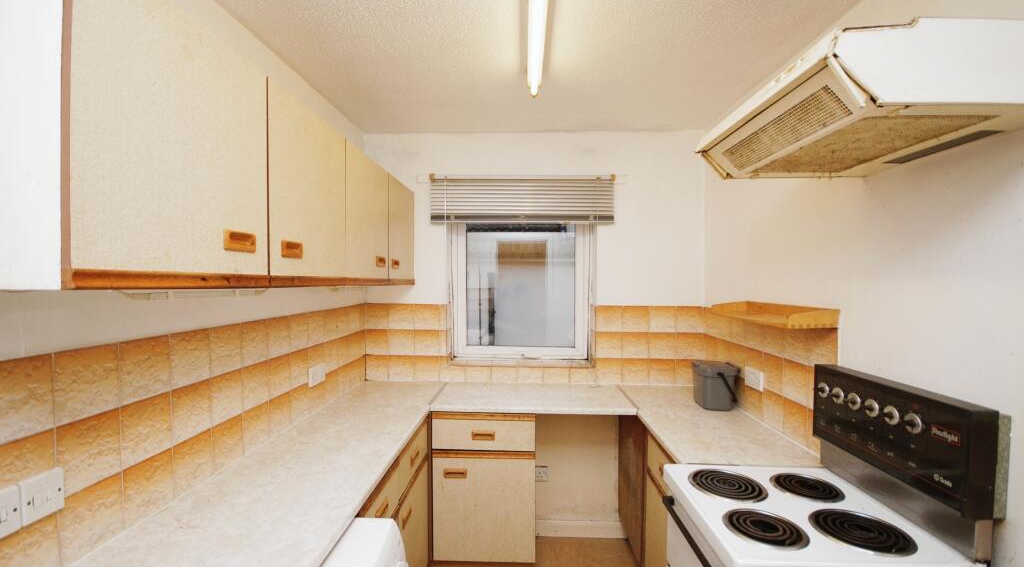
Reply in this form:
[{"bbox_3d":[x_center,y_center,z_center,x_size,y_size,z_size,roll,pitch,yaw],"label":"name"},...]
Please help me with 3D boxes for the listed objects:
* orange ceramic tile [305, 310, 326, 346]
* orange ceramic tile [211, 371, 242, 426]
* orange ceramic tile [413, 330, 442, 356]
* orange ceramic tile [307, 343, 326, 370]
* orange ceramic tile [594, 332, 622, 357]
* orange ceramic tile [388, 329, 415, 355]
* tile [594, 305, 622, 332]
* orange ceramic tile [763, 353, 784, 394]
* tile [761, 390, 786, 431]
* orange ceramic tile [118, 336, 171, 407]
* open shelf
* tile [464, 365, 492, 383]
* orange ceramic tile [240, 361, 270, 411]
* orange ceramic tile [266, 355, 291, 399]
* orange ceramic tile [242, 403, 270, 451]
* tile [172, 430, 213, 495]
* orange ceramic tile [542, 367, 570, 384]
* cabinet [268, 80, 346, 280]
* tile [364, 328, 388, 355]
[{"bbox_3d":[-0.890,0.207,1.933,0.010,0.150,0.145,0,1,2],"label":"orange ceramic tile"},{"bbox_3d":[-0.912,0.363,1.362,0.010,0.150,0.150,0,0,2],"label":"orange ceramic tile"},{"bbox_3d":[-0.500,0.351,2.517,0.150,0.150,0.010,0,1,2],"label":"orange ceramic tile"},{"bbox_3d":[-0.892,0.356,1.935,0.010,0.150,0.145,0,1,3],"label":"orange ceramic tile"},{"bbox_3d":[0.564,0.359,2.480,0.150,0.150,0.010,0,1,2],"label":"orange ceramic tile"},{"bbox_3d":[-0.650,0.350,2.513,0.150,0.150,0.010,0,0,2],"label":"orange ceramic tile"},{"bbox_3d":[0.564,0.208,2.476,0.151,0.151,0.010,0,1,3],"label":"tile"},{"bbox_3d":[1.062,0.367,1.733,0.010,0.150,0.150,0,1,2],"label":"orange ceramic tile"},{"bbox_3d":[1.081,0.525,1.760,0.010,0.150,0.145,0,1,1],"label":"tile"},{"bbox_3d":[-0.926,0.215,1.081,0.010,0.150,0.145,0,1,2],"label":"orange ceramic tile"},{"bbox_3d":[0.985,0.114,1.669,0.164,0.060,0.585,0,1,2],"label":"open shelf"},{"bbox_3d":[-0.196,0.536,2.514,0.151,0.096,0.010,0,1,3],"label":"tile"},{"bbox_3d":[-0.936,0.373,1.552,0.010,0.154,0.143,0,1,3],"label":"orange ceramic tile"},{"bbox_3d":[-0.928,0.370,1.696,0.010,0.154,0.143,0,1,3],"label":"orange ceramic tile"},{"bbox_3d":[-0.909,0.514,1.510,0.010,0.148,0.145,0,1,2],"label":"orange ceramic tile"},{"bbox_3d":[-0.917,0.511,1.226,0.010,0.147,0.150,0,0,2],"label":"tile"},{"bbox_3d":[0.263,0.542,2.502,0.148,0.095,0.010,0,1,3],"label":"orange ceramic tile"},{"bbox_3d":[-0.760,-0.261,1.300,0.298,0.525,0.472,0,1,2],"label":"cabinet"},{"bbox_3d":[-0.792,0.346,2.508,0.141,0.150,0.010,0,1,2],"label":"tile"}]

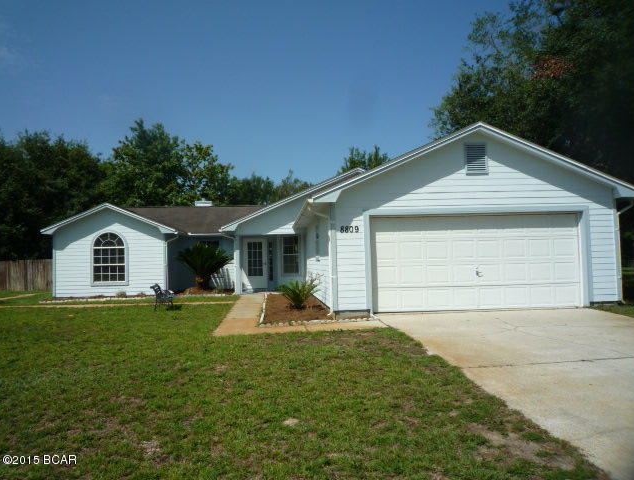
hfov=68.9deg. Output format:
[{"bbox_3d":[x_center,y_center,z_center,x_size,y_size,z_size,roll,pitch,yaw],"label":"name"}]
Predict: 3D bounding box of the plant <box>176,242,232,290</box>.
[{"bbox_3d":[-4.666,1.089,19.000,2.250,1.950,2.100,-1,-3,-5],"label":"plant"}]

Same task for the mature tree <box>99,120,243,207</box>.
[{"bbox_3d":[-11.333,-3.084,36.000,10.300,12.726,10.000,-1,-3,-5],"label":"mature tree"}]

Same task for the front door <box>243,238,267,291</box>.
[{"bbox_3d":[-2.488,0.951,18.700,0.960,2.080,0.100,-1,-3,-5],"label":"front door"}]

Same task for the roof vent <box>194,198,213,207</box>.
[{"bbox_3d":[-5.868,-1.921,24.000,0.920,0.420,0.700,-1,-3,-5],"label":"roof vent"}]

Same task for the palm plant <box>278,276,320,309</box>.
[{"bbox_3d":[-0.456,1.352,11.900,1.050,0.820,1.000,-1,-3,-5],"label":"palm plant"}]

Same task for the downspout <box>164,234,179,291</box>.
[{"bbox_3d":[-5.627,0.888,18.000,0.520,2.230,0.100,-1,-3,-5],"label":"downspout"}]

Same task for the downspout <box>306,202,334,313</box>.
[{"bbox_3d":[0.080,0.432,10.500,0.560,2.450,0.100,-1,-3,-5],"label":"downspout"}]

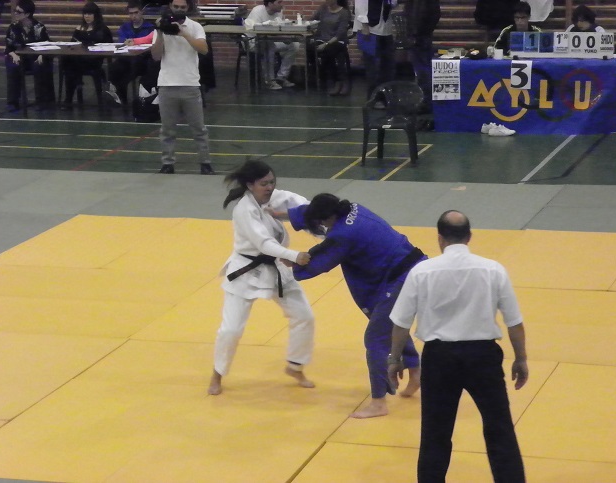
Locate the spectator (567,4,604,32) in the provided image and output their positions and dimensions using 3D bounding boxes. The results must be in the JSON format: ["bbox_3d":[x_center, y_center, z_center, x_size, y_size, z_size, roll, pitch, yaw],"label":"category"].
[{"bbox_3d":[2.954,-1.927,24.950,0.480,1.230,0.720,1,12,10],"label":"spectator"}]

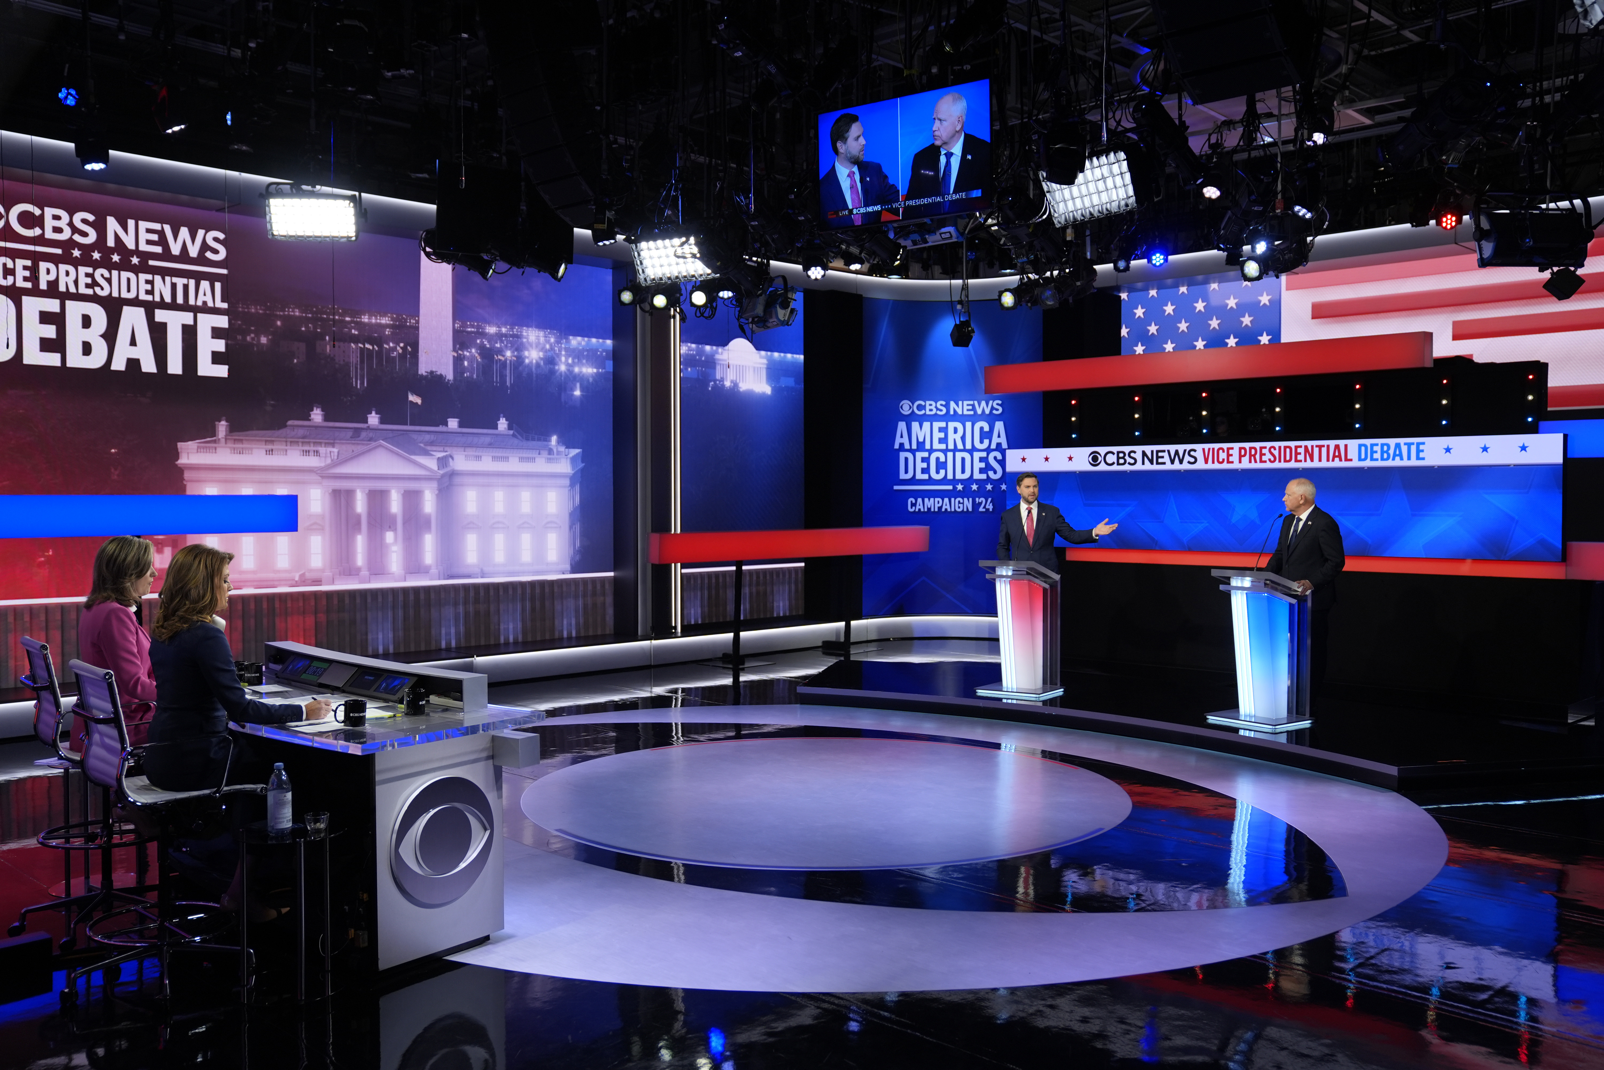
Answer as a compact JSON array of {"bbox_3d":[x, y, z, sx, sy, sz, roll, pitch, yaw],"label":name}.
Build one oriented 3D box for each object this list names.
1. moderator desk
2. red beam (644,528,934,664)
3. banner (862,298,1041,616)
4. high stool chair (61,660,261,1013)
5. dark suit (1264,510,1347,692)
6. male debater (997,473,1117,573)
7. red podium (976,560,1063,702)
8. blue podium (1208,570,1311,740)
[{"bbox_3d":[-2.309,1.167,6.533,2.620,1.110,1.150,2,3,44],"label":"moderator desk"},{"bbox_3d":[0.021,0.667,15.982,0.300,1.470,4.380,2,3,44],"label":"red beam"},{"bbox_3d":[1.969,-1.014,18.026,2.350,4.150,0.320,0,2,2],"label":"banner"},{"bbox_3d":[-2.529,1.121,5.471,0.700,1.275,0.660,-2,3,-44],"label":"high stool chair"},{"bbox_3d":[3.840,0.488,10.592,0.440,1.840,0.540,-1,2,-28],"label":"dark suit"},{"bbox_3d":[2.200,0.413,12.121,1.000,1.890,0.480,0,2,10],"label":"male debater"},{"bbox_3d":[1.874,0.784,11.807,0.580,1.170,0.520,1,2,32],"label":"red podium"},{"bbox_3d":[3.429,0.832,10.337,0.520,1.170,0.580,-2,2,-39],"label":"blue podium"}]

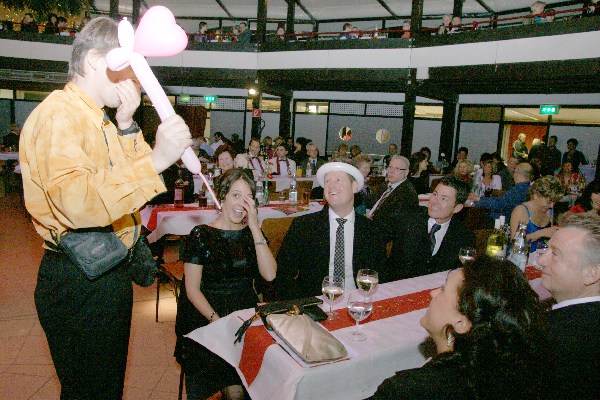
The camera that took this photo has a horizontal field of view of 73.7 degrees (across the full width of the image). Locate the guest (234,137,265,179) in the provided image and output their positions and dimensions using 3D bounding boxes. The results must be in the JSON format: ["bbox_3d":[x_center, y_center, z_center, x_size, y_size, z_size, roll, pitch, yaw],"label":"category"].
[{"bbox_3d":[-0.689,-0.207,5.862,0.520,1.370,0.750,-1,9,-26],"label":"guest"}]

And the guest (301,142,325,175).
[{"bbox_3d":[0.230,-0.275,6.851,0.520,1.370,0.750,1,8,-14],"label":"guest"}]

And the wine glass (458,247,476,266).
[{"bbox_3d":[0.842,0.327,2.031,0.080,0.150,0.080,-2,9,-32],"label":"wine glass"}]

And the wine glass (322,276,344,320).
[{"bbox_3d":[0.135,0.381,1.581,0.087,0.168,0.087,4,8,0],"label":"wine glass"}]

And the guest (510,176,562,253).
[{"bbox_3d":[1.963,0.436,3.248,0.520,1.238,0.750,-1,9,-26],"label":"guest"}]

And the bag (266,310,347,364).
[{"bbox_3d":[0.014,0.439,1.312,0.128,0.048,0.299,-1,9,-30],"label":"bag"}]

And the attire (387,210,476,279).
[{"bbox_3d":[0.770,0.397,2.501,0.570,0.660,0.380,7,9,20],"label":"attire"}]

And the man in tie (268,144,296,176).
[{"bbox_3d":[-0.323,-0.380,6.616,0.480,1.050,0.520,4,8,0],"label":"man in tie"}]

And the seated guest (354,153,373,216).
[{"bbox_3d":[0.642,0.187,4.175,0.460,1.320,0.720,2,8,-11],"label":"seated guest"}]

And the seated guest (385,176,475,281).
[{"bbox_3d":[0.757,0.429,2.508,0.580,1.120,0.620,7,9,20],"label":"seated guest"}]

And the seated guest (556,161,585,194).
[{"bbox_3d":[4.438,0.050,6.649,0.480,1.336,0.730,5,8,14],"label":"seated guest"}]

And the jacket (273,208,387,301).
[{"bbox_3d":[0.151,0.363,2.159,0.600,0.660,0.380,2,8,-9],"label":"jacket"}]

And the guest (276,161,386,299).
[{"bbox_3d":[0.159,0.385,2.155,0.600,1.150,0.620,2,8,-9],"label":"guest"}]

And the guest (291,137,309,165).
[{"bbox_3d":[-0.126,-0.521,7.724,0.720,1.370,0.460,-3,10,-36],"label":"guest"}]

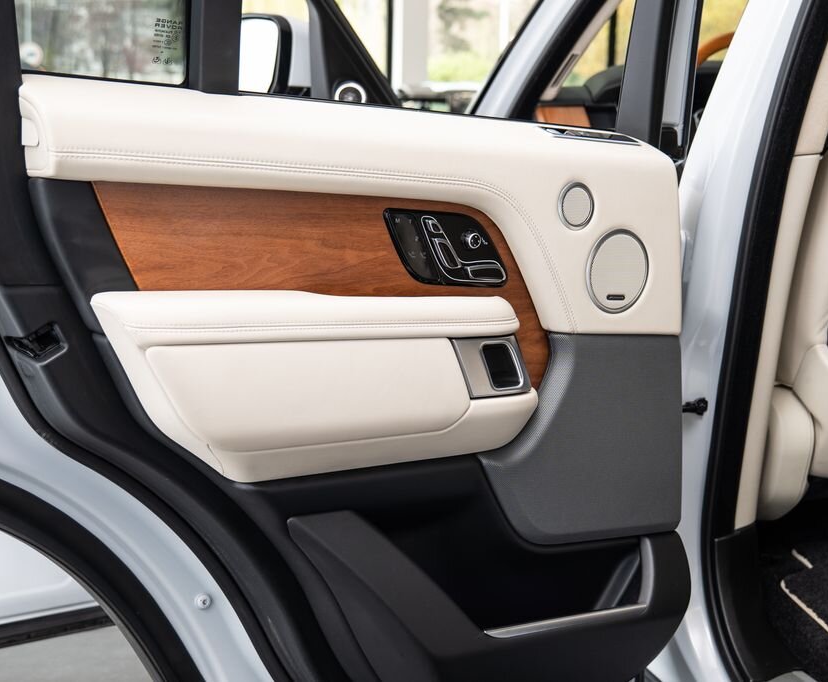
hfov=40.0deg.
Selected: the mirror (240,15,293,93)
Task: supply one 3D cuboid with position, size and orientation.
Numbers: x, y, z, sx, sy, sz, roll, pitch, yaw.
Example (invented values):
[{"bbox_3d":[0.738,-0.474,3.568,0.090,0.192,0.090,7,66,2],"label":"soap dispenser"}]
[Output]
[{"bbox_3d":[-0.369,-0.648,2.600,0.250,0.185,0.140,7,9,38],"label":"mirror"}]

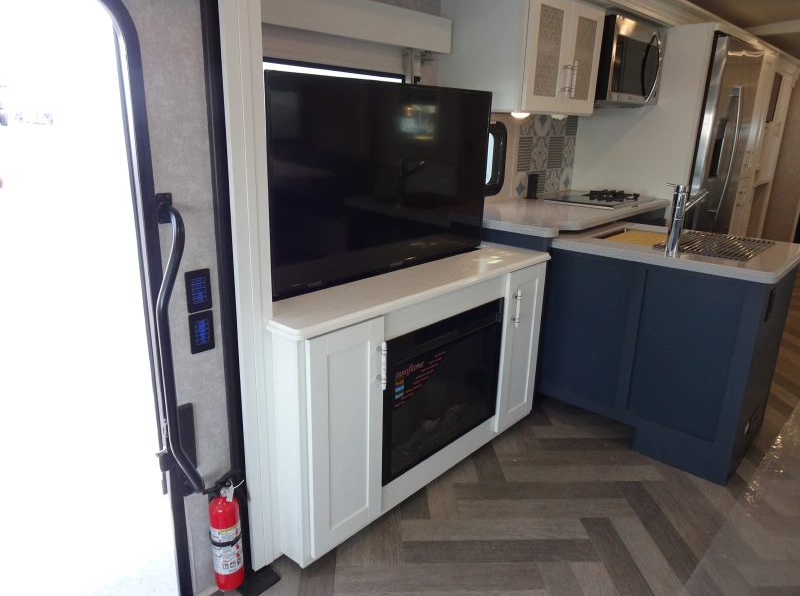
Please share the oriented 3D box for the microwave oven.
[{"bbox_3d":[1.219,-1.360,3.276,0.433,0.420,0.760,16,23,40],"label":"microwave oven"}]

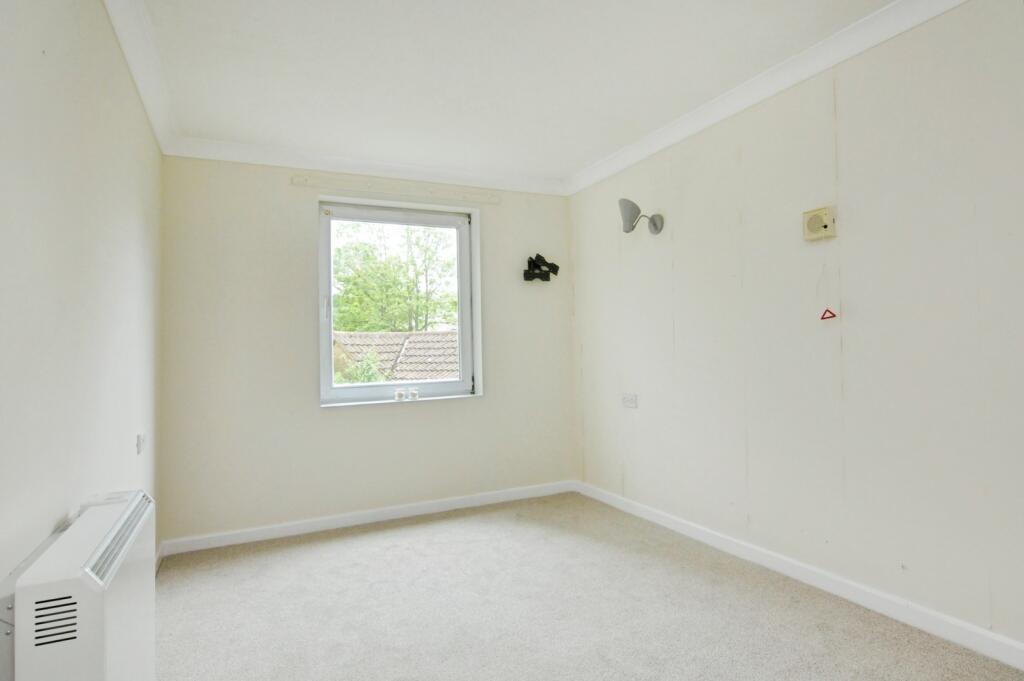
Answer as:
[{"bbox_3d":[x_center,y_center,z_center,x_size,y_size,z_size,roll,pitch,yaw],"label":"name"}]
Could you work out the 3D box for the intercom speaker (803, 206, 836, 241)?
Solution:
[{"bbox_3d":[1.367,-0.513,2.397,0.035,0.128,0.129,-1,-1,-27],"label":"intercom speaker"}]

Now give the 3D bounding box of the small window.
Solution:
[{"bbox_3d":[-0.759,-0.257,3.730,1.083,1.327,0.100,-1,-1,-24],"label":"small window"}]

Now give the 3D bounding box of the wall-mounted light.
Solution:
[{"bbox_3d":[0.774,-0.749,3.264,0.240,0.215,0.150,-1,-1,-26],"label":"wall-mounted light"}]

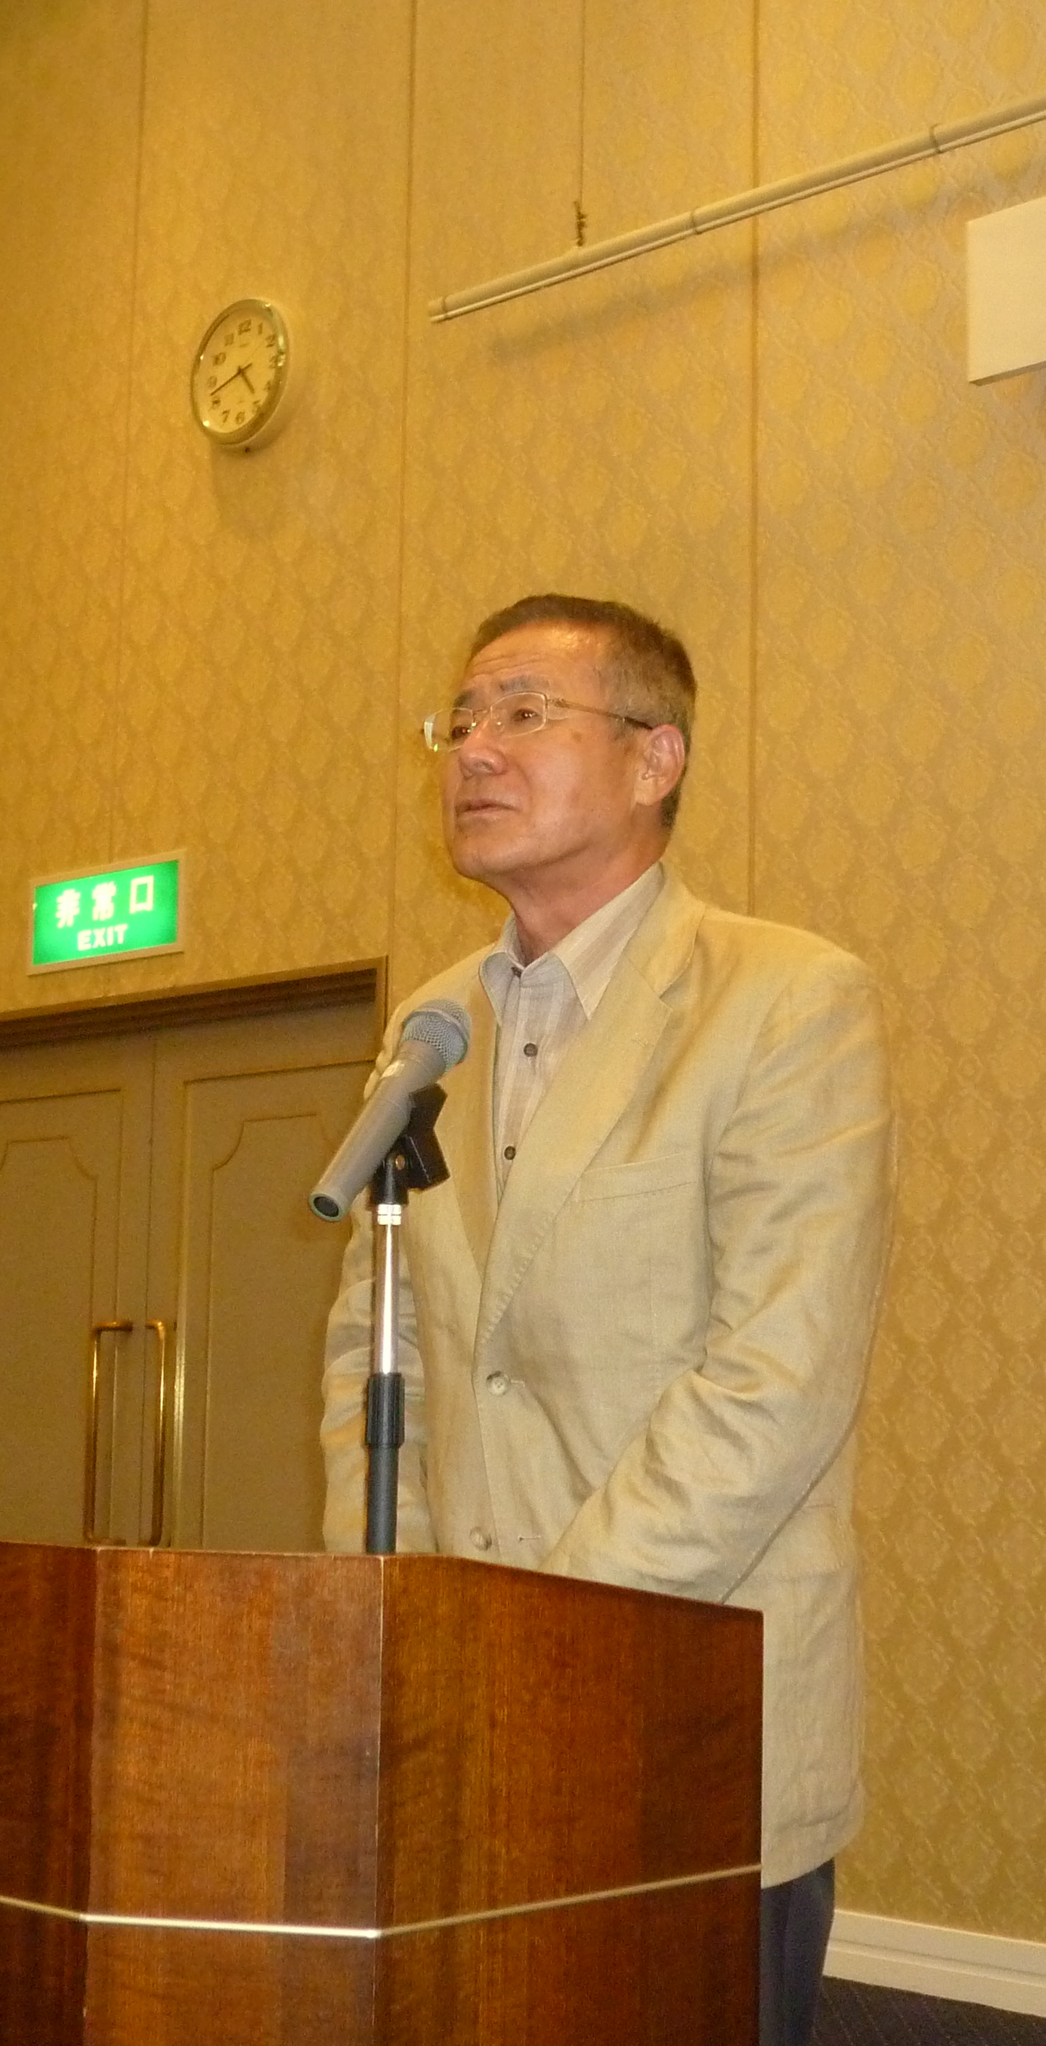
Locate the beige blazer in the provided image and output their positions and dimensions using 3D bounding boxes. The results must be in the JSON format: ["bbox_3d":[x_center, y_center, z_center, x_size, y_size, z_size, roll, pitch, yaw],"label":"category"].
[{"bbox_3d":[0.068,0.270,2.350,0.510,0.760,0.380,-6,-10,43],"label":"beige blazer"}]

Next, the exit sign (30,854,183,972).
[{"bbox_3d":[-1.059,-0.279,7.850,0.610,0.250,0.035,-6,-10,44],"label":"exit sign"}]

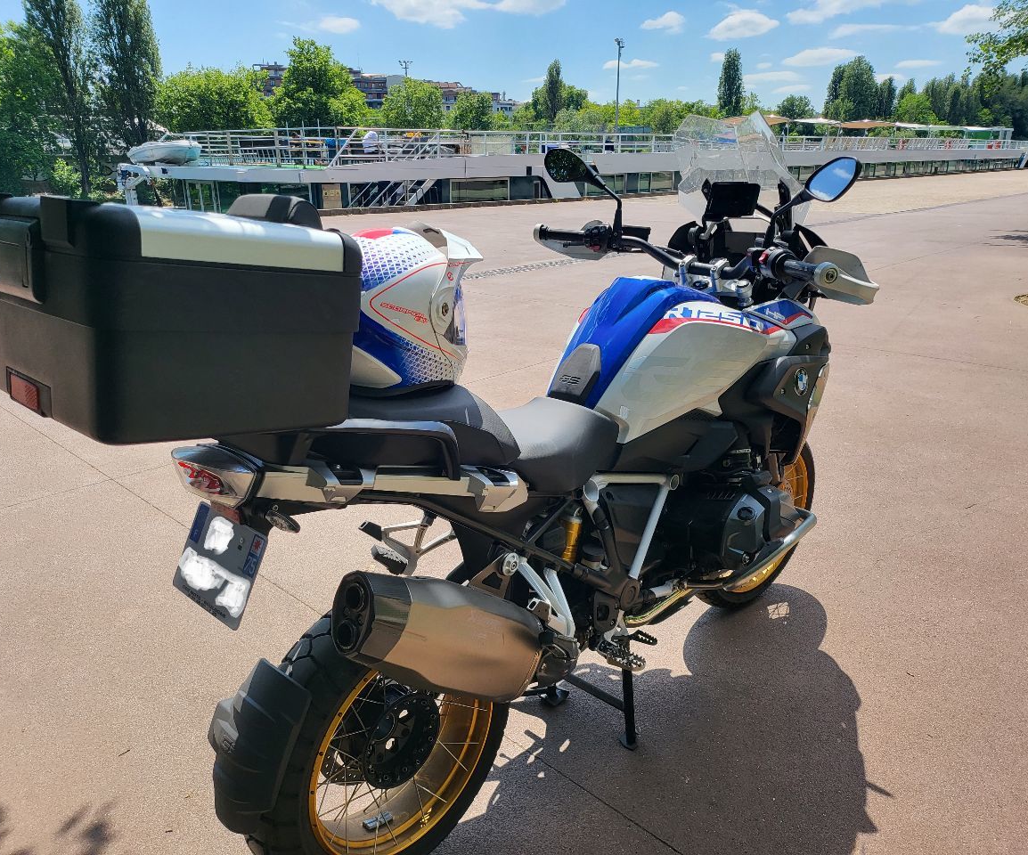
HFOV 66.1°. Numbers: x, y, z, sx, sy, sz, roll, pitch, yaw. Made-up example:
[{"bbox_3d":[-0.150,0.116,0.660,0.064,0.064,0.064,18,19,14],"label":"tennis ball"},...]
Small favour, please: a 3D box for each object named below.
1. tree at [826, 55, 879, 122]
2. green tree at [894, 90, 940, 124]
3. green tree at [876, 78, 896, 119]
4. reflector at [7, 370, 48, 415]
[{"bbox_3d":[60.532,-57.972,143.748,9.232,16.408,8.771,7,20,20],"label":"tree"},{"bbox_3d":[55.286,-41.566,110.117,6.204,9.731,5.894,8,21,24],"label":"green tree"},{"bbox_3d":[71.454,-60.156,154.036,4.172,13.683,3.963,8,21,22],"label":"green tree"},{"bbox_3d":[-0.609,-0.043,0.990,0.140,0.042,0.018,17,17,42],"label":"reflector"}]

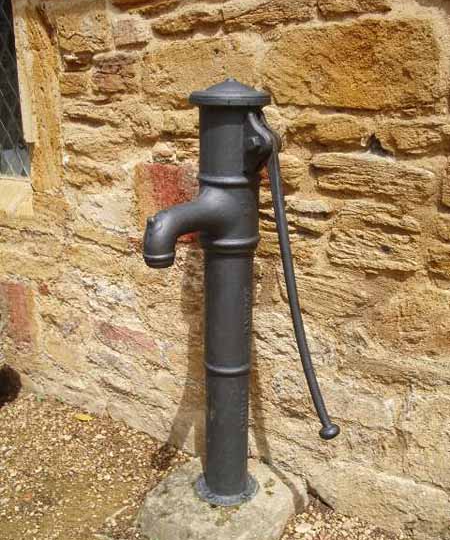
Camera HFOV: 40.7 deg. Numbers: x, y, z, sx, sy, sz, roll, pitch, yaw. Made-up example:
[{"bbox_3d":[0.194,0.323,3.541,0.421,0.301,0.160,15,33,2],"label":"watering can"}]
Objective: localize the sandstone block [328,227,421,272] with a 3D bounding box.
[{"bbox_3d":[0.488,-0.079,1.917,0.284,0.106,0.130,10,18,32],"label":"sandstone block"}]

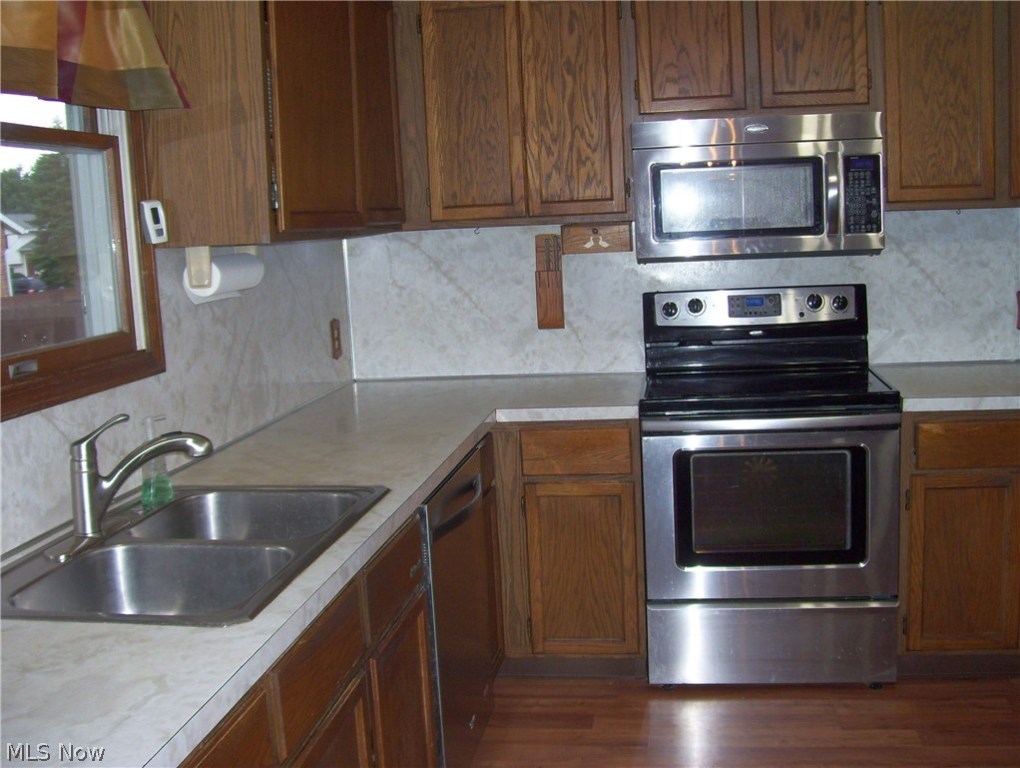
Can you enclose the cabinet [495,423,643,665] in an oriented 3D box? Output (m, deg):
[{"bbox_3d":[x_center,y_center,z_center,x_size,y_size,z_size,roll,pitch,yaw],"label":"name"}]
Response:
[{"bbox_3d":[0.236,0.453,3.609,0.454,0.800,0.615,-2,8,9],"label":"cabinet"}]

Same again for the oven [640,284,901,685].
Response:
[{"bbox_3d":[0.824,0.302,3.470,0.759,1.200,0.660,-2,8,9],"label":"oven"}]

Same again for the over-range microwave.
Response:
[{"bbox_3d":[0.793,-0.631,3.466,0.759,0.431,0.410,-2,8,9],"label":"over-range microwave"}]

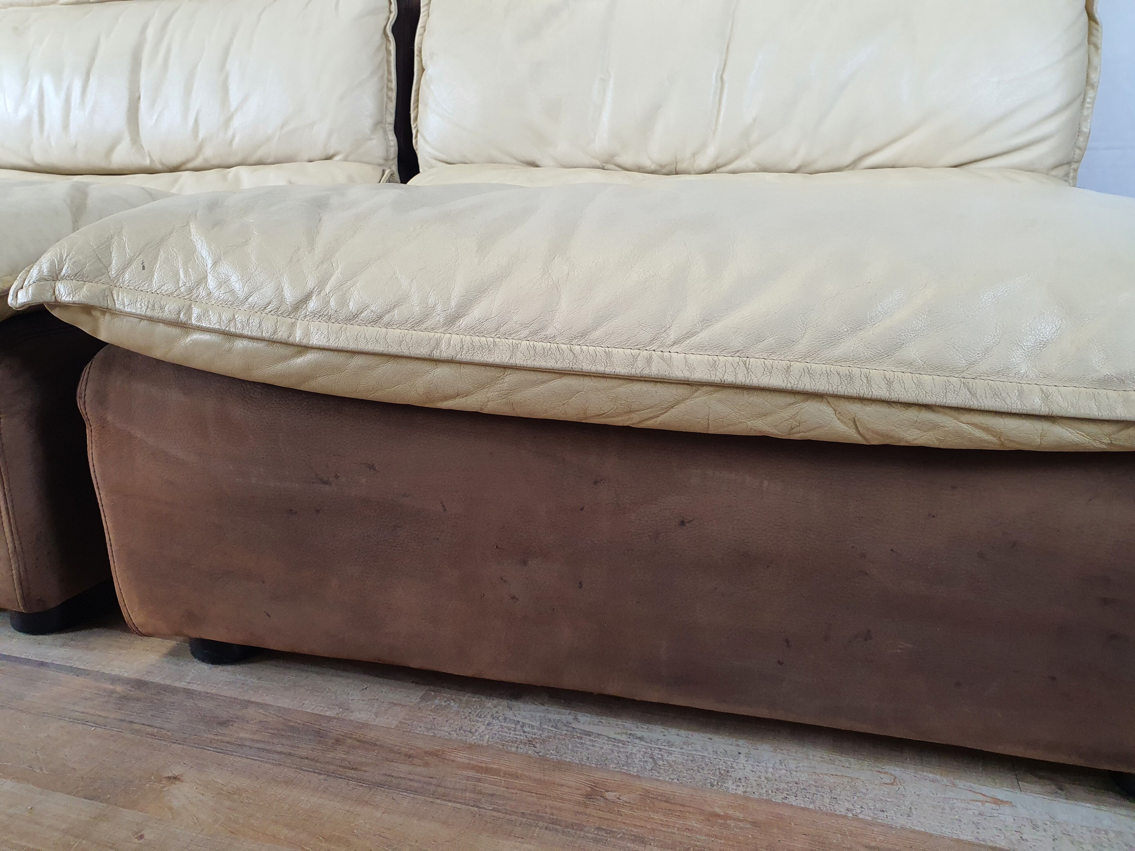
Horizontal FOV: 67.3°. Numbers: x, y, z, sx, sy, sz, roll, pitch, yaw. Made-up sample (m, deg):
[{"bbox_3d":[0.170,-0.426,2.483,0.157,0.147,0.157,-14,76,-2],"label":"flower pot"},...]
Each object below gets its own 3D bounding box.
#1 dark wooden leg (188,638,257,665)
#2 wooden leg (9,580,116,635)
[{"bbox_3d":[-0.309,0.181,0.775,0.064,0.042,0.064,4,21,11],"label":"dark wooden leg"},{"bbox_3d":[-0.499,0.166,0.819,0.064,0.042,0.064,4,21,11],"label":"wooden leg"}]

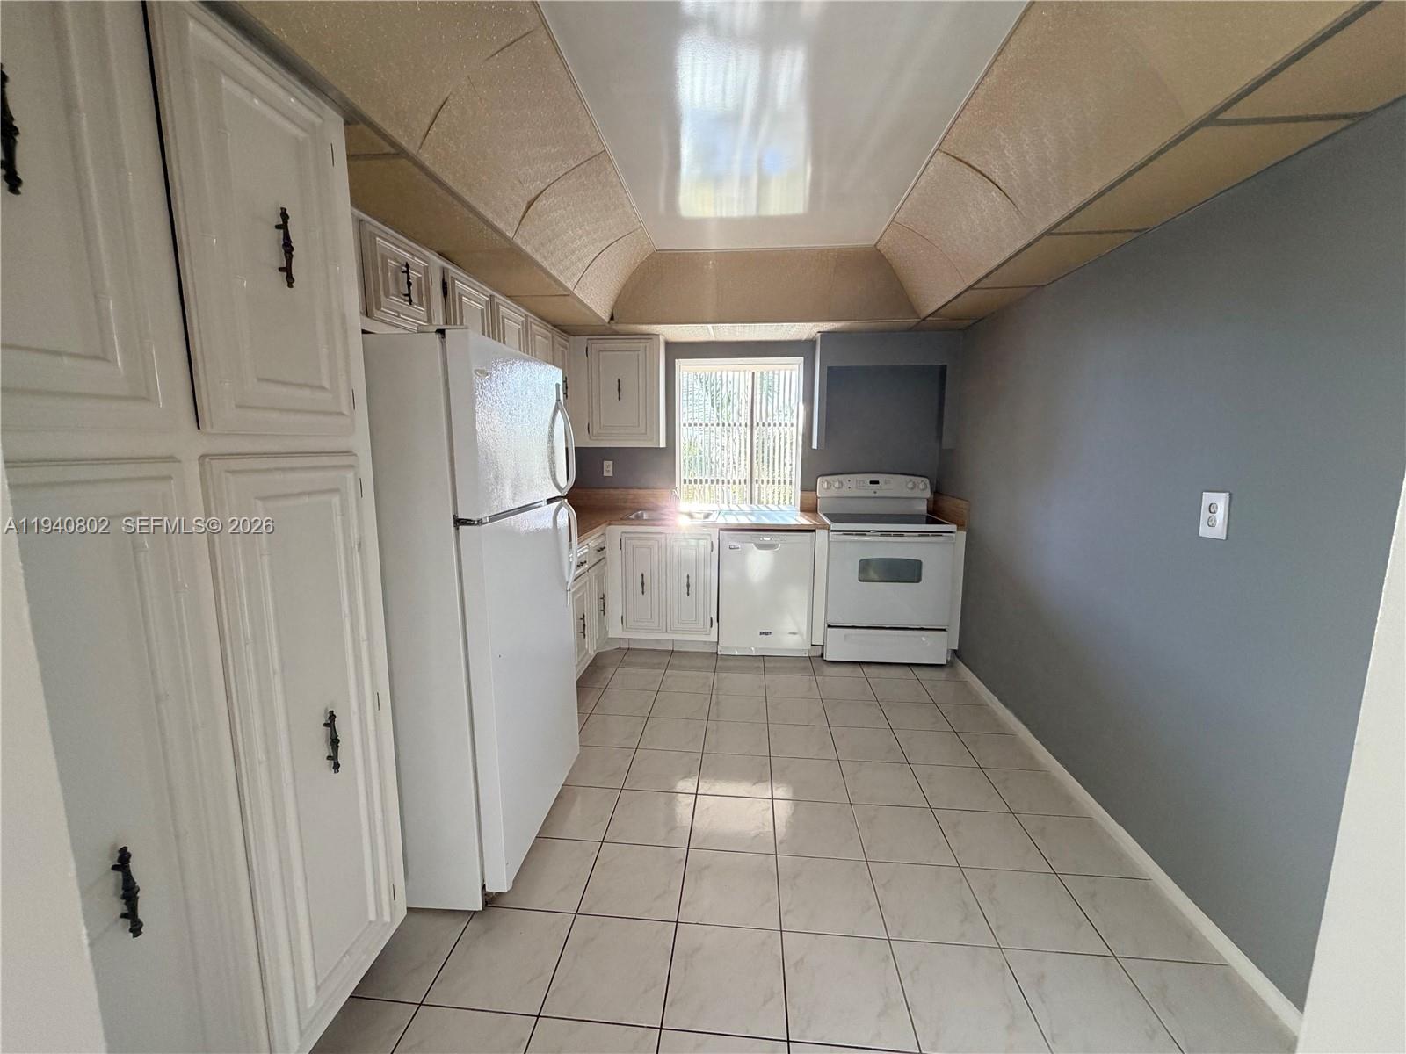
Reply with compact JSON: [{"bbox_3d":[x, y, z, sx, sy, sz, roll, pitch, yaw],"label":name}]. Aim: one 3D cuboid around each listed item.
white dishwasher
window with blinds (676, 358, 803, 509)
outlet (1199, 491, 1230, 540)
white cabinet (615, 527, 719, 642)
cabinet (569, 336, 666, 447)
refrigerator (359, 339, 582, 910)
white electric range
[{"bbox_3d":[0.426,0.406,3.955,0.607,0.833,0.585,1,9,5],"label":"white dishwasher"},{"bbox_3d":[0.259,-0.660,4.129,0.910,1.086,0.092,1,9,5],"label":"window with blinds"},{"bbox_3d":[1.485,-0.035,1.660,0.012,0.131,0.094,1,9,5],"label":"outlet"},{"bbox_3d":[-0.240,0.346,4.013,0.715,0.753,0.594,1,9,5],"label":"white cabinet"},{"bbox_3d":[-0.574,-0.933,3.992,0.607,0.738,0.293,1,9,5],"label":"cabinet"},{"bbox_3d":[-0.927,0.276,1.966,0.788,1.696,0.736,1,9,5],"label":"refrigerator"},{"bbox_3d":[1.203,0.254,3.834,0.767,1.181,0.647,1,9,5],"label":"white electric range"}]

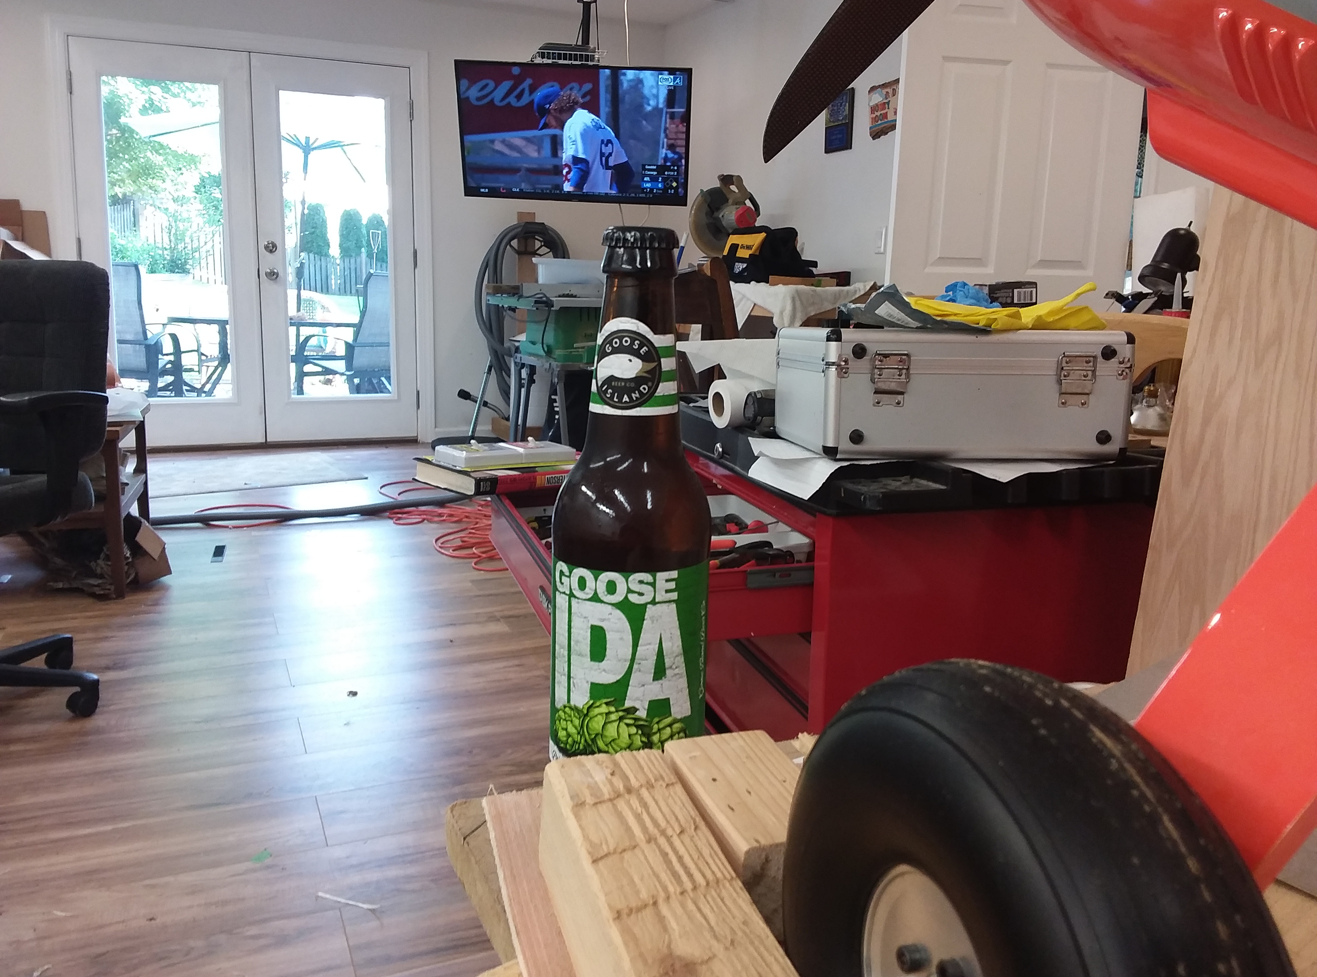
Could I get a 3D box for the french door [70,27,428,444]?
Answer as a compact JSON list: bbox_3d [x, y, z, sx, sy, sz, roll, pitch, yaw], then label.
[{"bbox_3d":[-2.114,-1.237,5.435,1.627,2.008,0.060,-4,13,-24],"label":"french door"}]

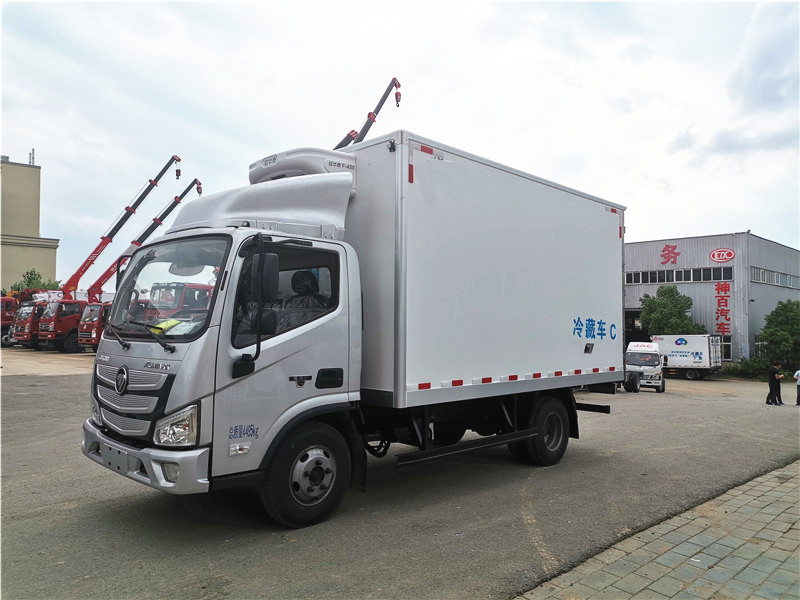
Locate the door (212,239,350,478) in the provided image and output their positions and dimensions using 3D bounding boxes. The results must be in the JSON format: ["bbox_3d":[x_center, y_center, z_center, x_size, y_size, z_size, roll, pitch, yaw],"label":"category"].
[{"bbox_3d":[-0.852,0.363,4.342,0.180,1.620,1.150,-2,-4,45],"label":"door"}]

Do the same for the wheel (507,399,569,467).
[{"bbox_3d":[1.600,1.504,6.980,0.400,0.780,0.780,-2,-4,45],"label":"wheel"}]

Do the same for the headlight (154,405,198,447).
[{"bbox_3d":[-1.437,0.791,3.872,0.330,0.280,0.180,-2,-4,37],"label":"headlight"}]

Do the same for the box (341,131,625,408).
[{"bbox_3d":[0.677,-0.136,7.193,2.240,2.286,4.152,-2,-4,45],"label":"box"}]

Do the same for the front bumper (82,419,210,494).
[{"bbox_3d":[-2.023,1.131,4.487,2.000,0.310,0.290,-2,-4,45],"label":"front bumper"}]

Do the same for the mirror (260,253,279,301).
[{"bbox_3d":[-0.880,-0.153,3.992,0.180,0.330,0.090,-1,-3,33],"label":"mirror"}]

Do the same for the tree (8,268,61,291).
[{"bbox_3d":[-28.600,0.400,47.000,4.000,5.500,4.000,2,-3,-30],"label":"tree"}]

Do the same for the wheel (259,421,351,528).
[{"bbox_3d":[-0.724,1.307,4.561,0.210,0.780,0.780,-2,-4,45],"label":"wheel"}]

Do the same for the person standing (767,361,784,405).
[{"bbox_3d":[14.665,3.277,23.500,0.480,1.710,0.500,-1,-3,29],"label":"person standing"}]

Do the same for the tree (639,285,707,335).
[{"bbox_3d":[21.767,2.350,48.000,5.400,6.900,5.400,1,-2,0],"label":"tree"}]

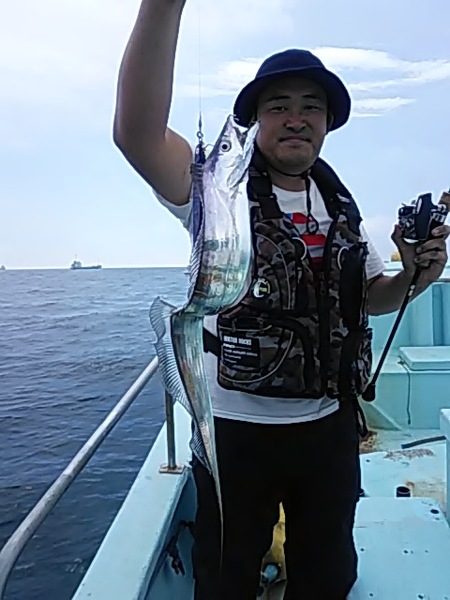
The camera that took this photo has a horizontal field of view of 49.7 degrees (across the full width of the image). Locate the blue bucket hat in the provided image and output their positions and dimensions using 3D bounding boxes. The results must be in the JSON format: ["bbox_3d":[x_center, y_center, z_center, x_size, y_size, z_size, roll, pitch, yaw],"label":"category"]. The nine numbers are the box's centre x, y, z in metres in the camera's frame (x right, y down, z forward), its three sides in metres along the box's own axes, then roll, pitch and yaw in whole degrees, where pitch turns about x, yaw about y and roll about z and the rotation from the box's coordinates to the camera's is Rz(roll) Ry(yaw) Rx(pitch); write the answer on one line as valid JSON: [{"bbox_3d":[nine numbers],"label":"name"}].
[{"bbox_3d":[0.156,-0.492,1.140,0.275,0.155,0.295,-1,-5,3],"label":"blue bucket hat"}]

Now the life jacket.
[{"bbox_3d":[0.153,-0.070,1.165,0.410,0.570,0.290,-2,4,-16],"label":"life jacket"}]

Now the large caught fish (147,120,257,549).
[{"bbox_3d":[-0.040,0.055,0.880,0.200,0.790,0.150,-1,4,0],"label":"large caught fish"}]

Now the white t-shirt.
[{"bbox_3d":[0.107,-0.028,1.165,0.540,0.600,0.330,-2,4,-14],"label":"white t-shirt"}]

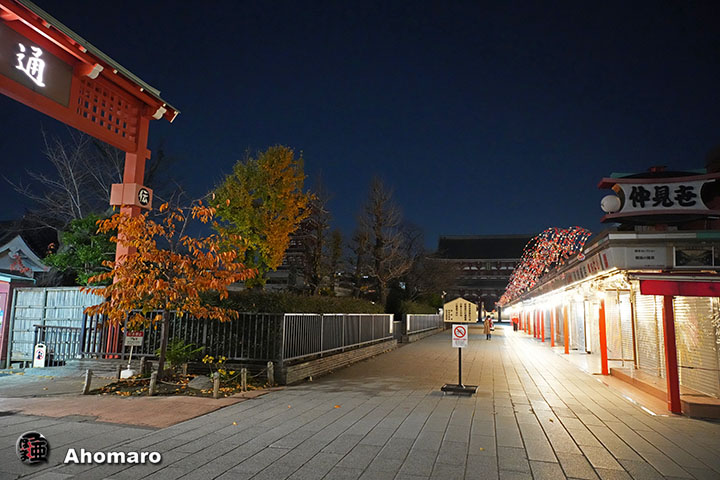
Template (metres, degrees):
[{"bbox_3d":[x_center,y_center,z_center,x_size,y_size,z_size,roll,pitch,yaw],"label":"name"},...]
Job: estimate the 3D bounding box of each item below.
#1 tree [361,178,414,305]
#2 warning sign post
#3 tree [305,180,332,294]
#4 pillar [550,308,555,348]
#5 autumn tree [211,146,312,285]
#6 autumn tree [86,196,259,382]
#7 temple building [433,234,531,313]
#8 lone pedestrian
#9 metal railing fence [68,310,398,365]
[{"bbox_3d":[1.469,0.995,27.718,3.200,9.634,3.100,1,-9,3],"label":"tree"},{"bbox_3d":[2.135,2.229,10.311,0.760,1.950,0.500,-1,-9,15],"label":"warning sign post"},{"bbox_3d":[-3.363,1.108,37.364,2.400,12.158,2.400,2,-9,-5],"label":"tree"},{"bbox_3d":[10.479,4.704,26.151,0.150,2.150,0.150,-1,-9,15],"label":"pillar"},{"bbox_3d":[-5.741,0.015,27.702,5.600,11.311,5.400,3,-9,-12],"label":"autumn tree"},{"bbox_3d":[-4.339,1.095,10.930,3.800,4.149,3.600,4,-9,-21],"label":"autumn tree"},{"bbox_3d":[31.505,9.078,116.843,29.000,21.700,16.500,-1,-9,15],"label":"temple building"},{"bbox_3d":[8.402,5.742,31.456,0.500,1.630,0.500,-3,-9,23],"label":"lone pedestrian"},{"bbox_3d":[-2.331,3.284,17.924,4.930,1.110,14.470,-1,-9,15],"label":"metal railing fence"}]

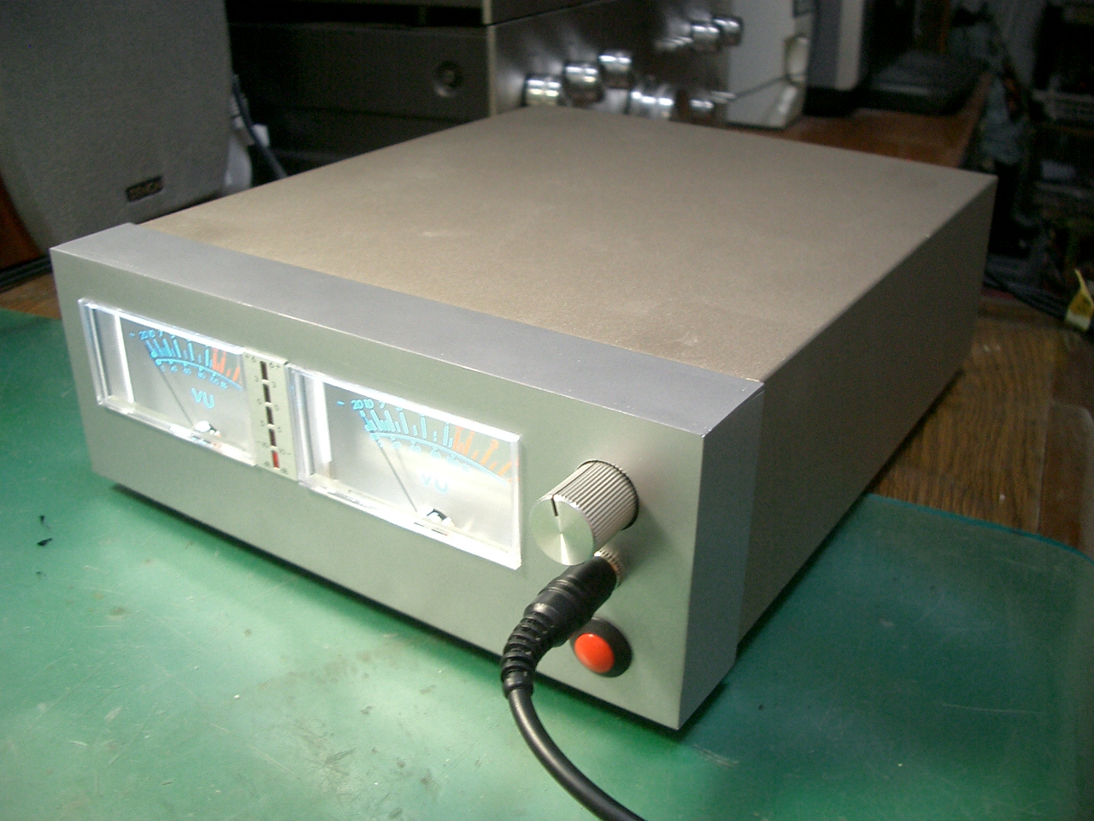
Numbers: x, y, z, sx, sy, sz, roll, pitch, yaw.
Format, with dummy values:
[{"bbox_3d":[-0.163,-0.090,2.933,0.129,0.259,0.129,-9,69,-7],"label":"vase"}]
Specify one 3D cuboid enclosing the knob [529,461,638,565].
[{"bbox_3d":[0.008,0.021,0.227,0.016,0.016,0.017,17,31,29],"label":"knob"}]

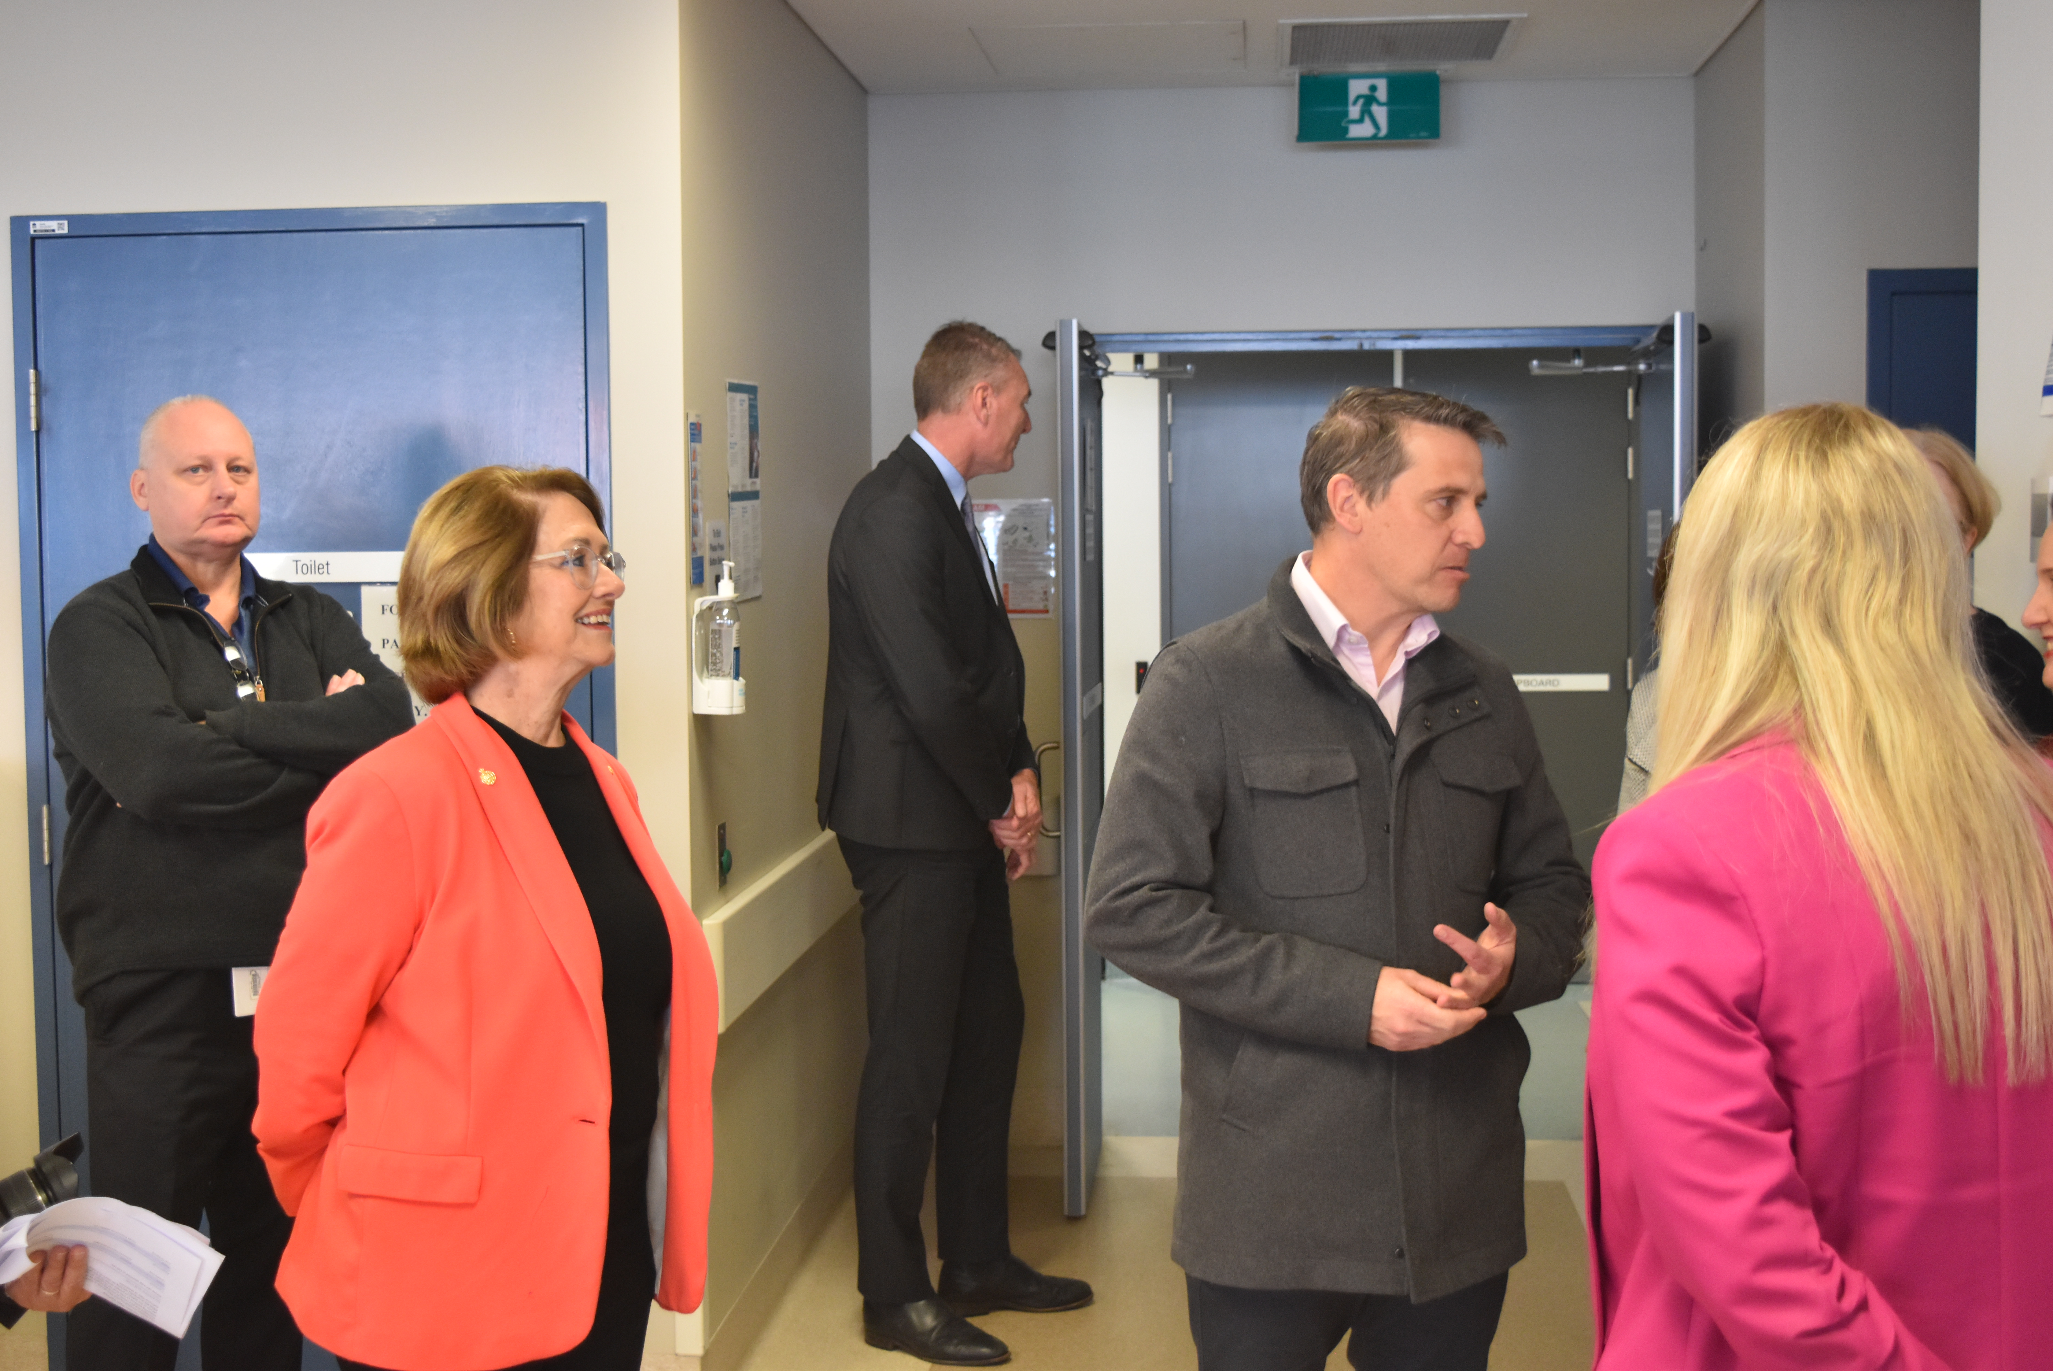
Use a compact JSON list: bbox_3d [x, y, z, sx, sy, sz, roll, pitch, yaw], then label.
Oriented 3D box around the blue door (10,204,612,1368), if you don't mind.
[{"bbox_3d":[-1.218,0.248,4.279,1.055,2.128,0.090,0,4,5],"label":"blue door"}]

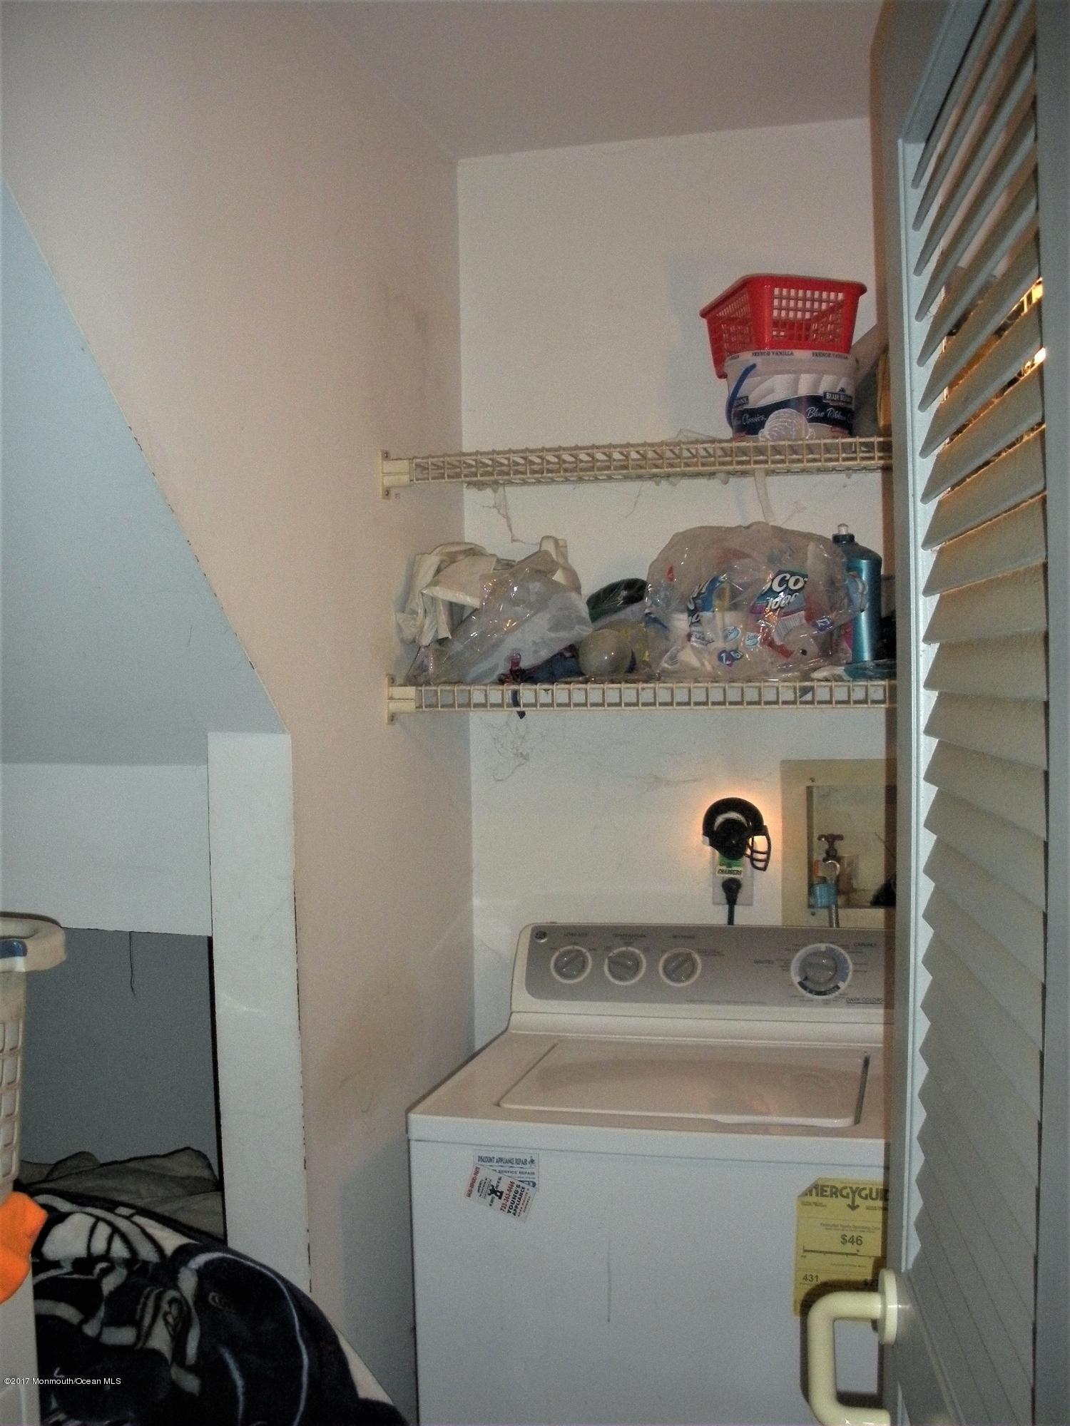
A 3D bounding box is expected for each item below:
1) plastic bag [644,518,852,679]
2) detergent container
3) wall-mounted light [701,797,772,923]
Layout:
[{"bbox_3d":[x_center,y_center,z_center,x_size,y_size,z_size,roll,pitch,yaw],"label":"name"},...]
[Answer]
[{"bbox_3d":[0.341,-0.167,2.237,0.310,0.235,0.260,-1,2,13],"label":"plastic bag"},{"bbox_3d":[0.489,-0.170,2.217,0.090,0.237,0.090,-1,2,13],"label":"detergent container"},{"bbox_3d":[0.345,0.250,2.466,0.115,0.205,0.070,-1,2,13],"label":"wall-mounted light"}]

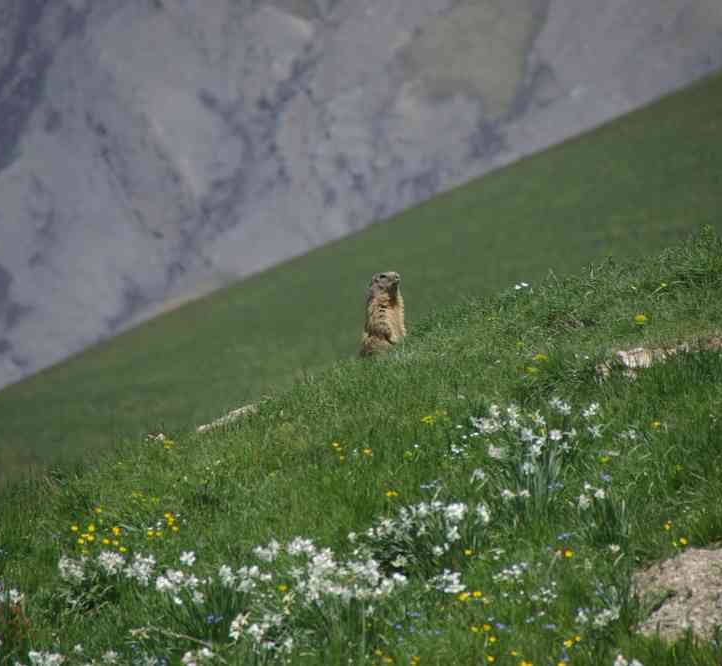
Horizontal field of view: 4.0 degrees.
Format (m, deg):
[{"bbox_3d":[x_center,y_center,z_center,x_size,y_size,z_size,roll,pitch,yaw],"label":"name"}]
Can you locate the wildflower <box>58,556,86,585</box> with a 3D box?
[{"bbox_3d":[-1.149,0.943,41.400,0.113,0.103,0.095,0,-4,0],"label":"wildflower"}]

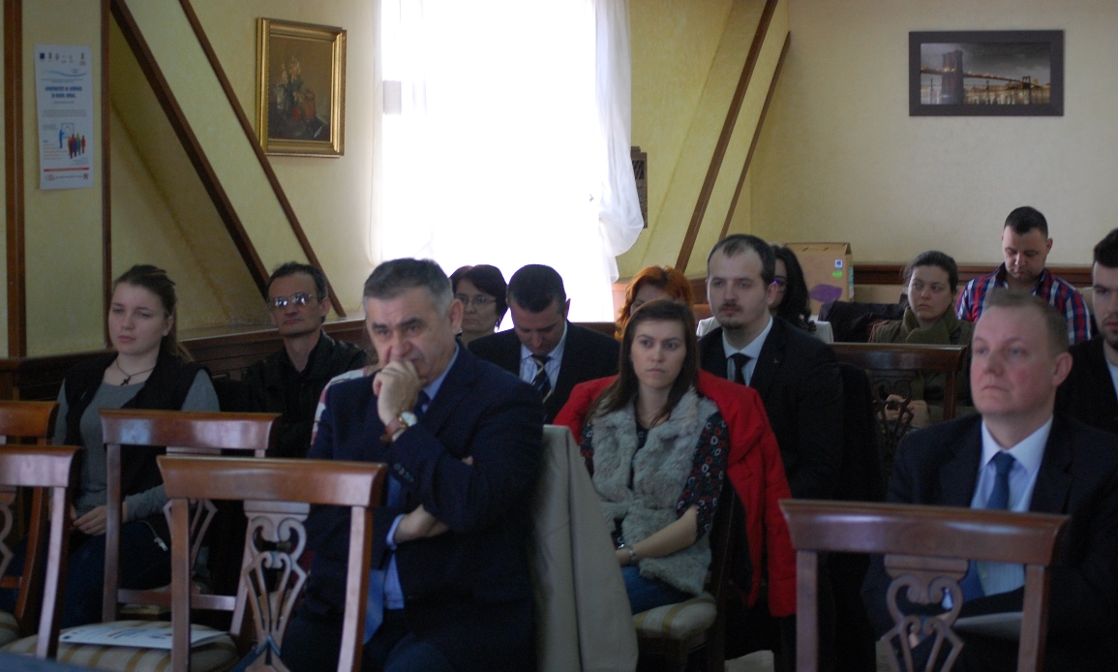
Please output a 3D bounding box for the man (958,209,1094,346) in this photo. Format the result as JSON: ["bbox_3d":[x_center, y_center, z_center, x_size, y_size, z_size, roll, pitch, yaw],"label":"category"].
[{"bbox_3d":[1.563,0.240,8.679,0.520,1.359,0.800,1,4,18],"label":"man"}]

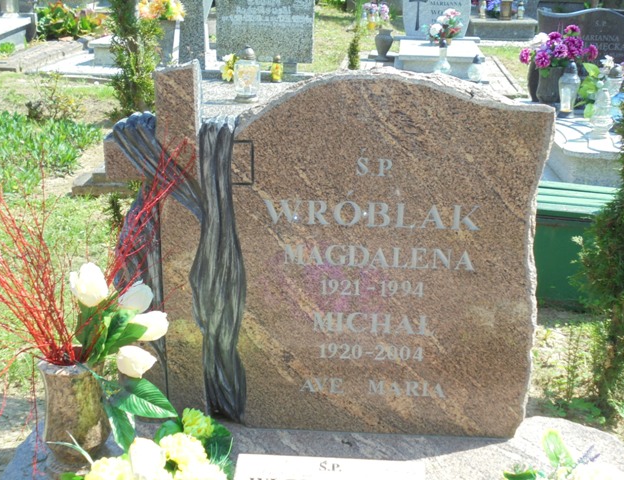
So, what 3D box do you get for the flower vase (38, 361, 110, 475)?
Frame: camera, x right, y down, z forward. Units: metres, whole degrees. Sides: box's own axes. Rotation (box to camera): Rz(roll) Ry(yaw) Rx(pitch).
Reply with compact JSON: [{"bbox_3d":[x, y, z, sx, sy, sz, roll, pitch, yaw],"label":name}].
[{"bbox_3d":[-0.502,0.365,1.667,0.140,0.252,0.140,2,21,0],"label":"flower vase"}]

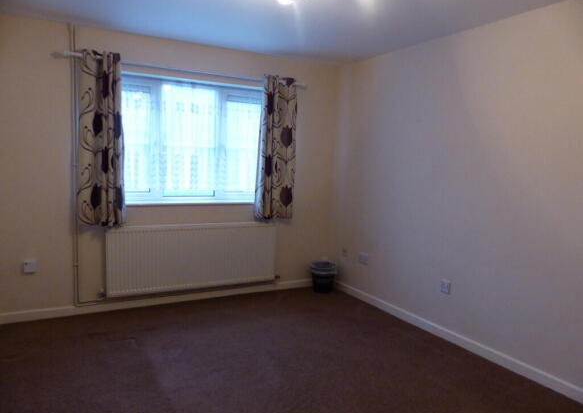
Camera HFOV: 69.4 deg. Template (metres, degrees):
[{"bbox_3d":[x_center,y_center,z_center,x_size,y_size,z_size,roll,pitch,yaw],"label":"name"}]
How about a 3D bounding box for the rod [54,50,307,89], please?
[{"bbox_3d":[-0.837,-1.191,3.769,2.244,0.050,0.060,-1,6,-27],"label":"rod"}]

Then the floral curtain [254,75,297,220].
[{"bbox_3d":[-0.158,-0.563,4.182,0.371,1.380,0.120,-1,6,-27],"label":"floral curtain"}]

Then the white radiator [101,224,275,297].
[{"bbox_3d":[-0.872,0.473,3.938,1.569,0.582,0.090,-1,6,-27],"label":"white radiator"}]

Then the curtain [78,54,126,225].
[{"bbox_3d":[-1.552,-0.533,3.459,0.351,1.380,0.120,-1,6,-27],"label":"curtain"}]

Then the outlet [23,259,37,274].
[{"bbox_3d":[-2.090,0.482,3.372,0.086,0.092,0.028,-1,6,-27],"label":"outlet"}]

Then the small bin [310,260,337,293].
[{"bbox_3d":[0.341,0.759,4.509,0.276,0.281,0.276,2,5,0],"label":"small bin"}]

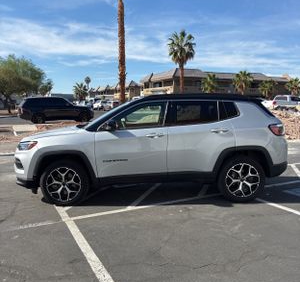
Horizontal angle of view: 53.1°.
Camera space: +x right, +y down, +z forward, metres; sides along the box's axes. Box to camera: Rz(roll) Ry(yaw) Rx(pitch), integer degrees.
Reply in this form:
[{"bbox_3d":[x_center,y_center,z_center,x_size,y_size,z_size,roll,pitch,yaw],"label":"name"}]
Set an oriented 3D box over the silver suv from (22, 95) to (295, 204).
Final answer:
[{"bbox_3d":[0.030,0.010,5.248,4.410,1.650,1.920,-1,8,-2],"label":"silver suv"}]

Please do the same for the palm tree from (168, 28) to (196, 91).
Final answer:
[{"bbox_3d":[3.668,-7.802,34.269,3.260,9.340,3.260,0,8,0],"label":"palm tree"}]

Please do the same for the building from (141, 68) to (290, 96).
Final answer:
[{"bbox_3d":[14.041,-10.911,64.584,30.000,7.300,14.600,-4,9,-28],"label":"building"}]

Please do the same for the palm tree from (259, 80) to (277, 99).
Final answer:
[{"bbox_3d":[19.998,-7.956,51.415,3.120,4.880,3.120,0,8,0],"label":"palm tree"}]

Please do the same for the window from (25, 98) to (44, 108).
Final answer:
[{"bbox_3d":[-7.497,-2.493,19.525,1.150,0.550,0.100,-5,9,-30],"label":"window"}]

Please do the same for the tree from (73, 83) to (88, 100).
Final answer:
[{"bbox_3d":[-13.585,-8.895,59.333,3.100,5.040,3.100,0,8,0],"label":"tree"}]

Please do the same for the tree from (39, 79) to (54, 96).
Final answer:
[{"bbox_3d":[-20.281,-9.160,59.292,3.200,5.660,3.200,0,8,0],"label":"tree"}]

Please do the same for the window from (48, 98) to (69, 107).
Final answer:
[{"bbox_3d":[-6.171,-2.591,20.298,1.240,0.570,0.100,-5,9,-30],"label":"window"}]

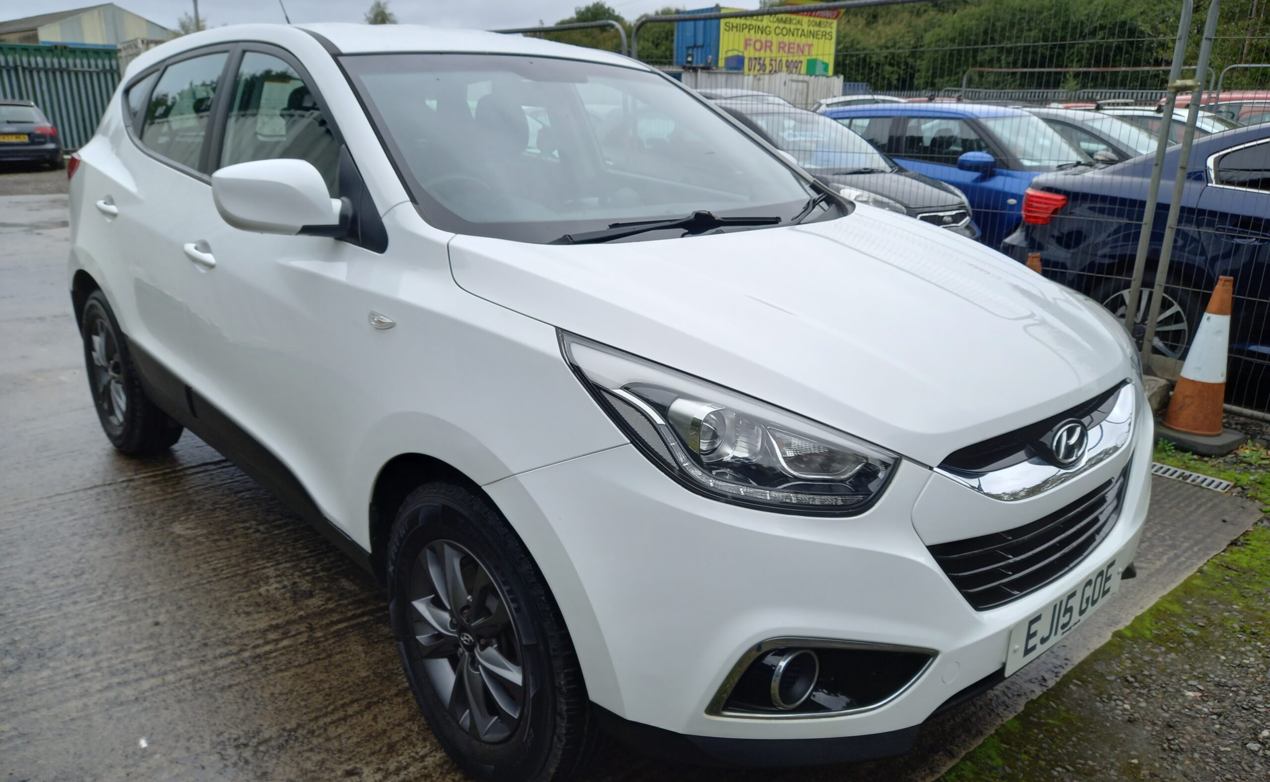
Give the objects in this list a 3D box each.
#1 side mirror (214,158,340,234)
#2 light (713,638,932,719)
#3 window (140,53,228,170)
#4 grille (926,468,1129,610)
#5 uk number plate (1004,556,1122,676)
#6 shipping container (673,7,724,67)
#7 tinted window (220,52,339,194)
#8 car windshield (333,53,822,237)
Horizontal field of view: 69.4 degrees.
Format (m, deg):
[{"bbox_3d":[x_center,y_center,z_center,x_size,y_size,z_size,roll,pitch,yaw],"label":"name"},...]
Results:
[{"bbox_3d":[-0.810,-0.443,2.096,0.250,0.170,0.170,-12,21,-42],"label":"side mirror"},{"bbox_3d":[0.339,0.483,1.639,0.440,0.150,0.140,-6,18,-28],"label":"light"},{"bbox_3d":[-1.524,-0.958,3.137,0.690,0.400,0.060,19,0,44],"label":"window"},{"bbox_3d":[0.875,0.288,1.882,0.920,0.180,0.120,-12,21,-42],"label":"grille"},{"bbox_3d":[0.900,0.441,1.891,0.520,0.111,0.020,-12,20,-42],"label":"uk number plate"},{"bbox_3d":[4.640,-12.650,34.610,6.060,2.600,2.440,-9,20,-36],"label":"shipping container"},{"bbox_3d":[-0.977,-0.741,2.561,0.930,0.455,0.060,19,0,44],"label":"tinted window"},{"bbox_3d":[-0.064,-0.717,2.679,1.480,0.120,0.980,-12,51,-42],"label":"car windshield"}]

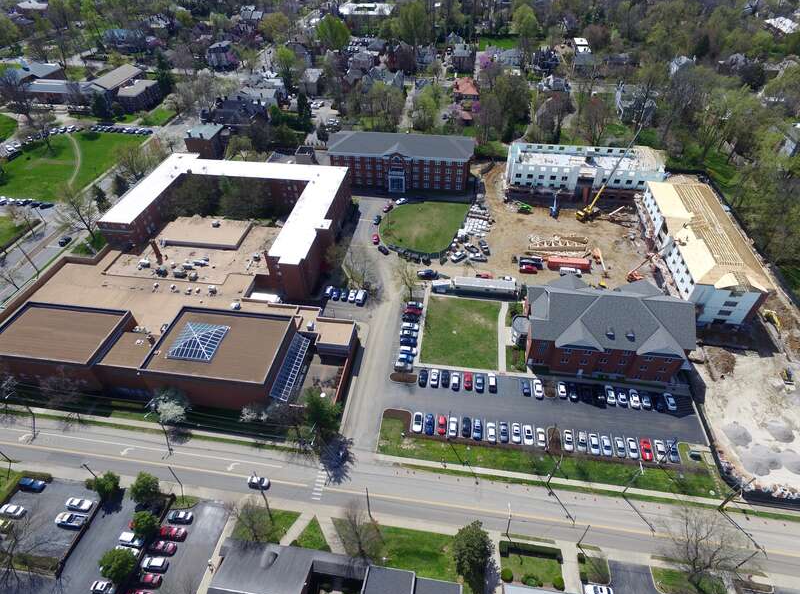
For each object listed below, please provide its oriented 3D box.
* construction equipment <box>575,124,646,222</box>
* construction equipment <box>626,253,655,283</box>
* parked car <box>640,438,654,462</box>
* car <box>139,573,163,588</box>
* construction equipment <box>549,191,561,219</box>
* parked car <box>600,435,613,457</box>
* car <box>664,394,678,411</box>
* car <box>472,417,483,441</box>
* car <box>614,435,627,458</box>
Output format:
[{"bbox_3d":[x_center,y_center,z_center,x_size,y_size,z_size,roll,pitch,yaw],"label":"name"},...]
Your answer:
[{"bbox_3d":[70.618,-40.983,156.730,22.000,28.500,3.400,-28,49,-25],"label":"construction equipment"},{"bbox_3d":[70.572,-8.266,136.681,6.800,8.400,2.500,-9,44,-7],"label":"construction equipment"},{"bbox_3d":[52.951,32.723,98.959,1.900,1.400,4.850,7,44,9],"label":"parked car"},{"bbox_3d":[-44.705,50.455,82.450,4.600,1.480,1.820,5,43,7],"label":"car"},{"bbox_3d":[55.293,-32.508,164.503,2.500,7.600,5.200,5,43,7],"label":"construction equipment"},{"bbox_3d":[44.730,32.260,100.270,1.820,1.480,4.550,5,43,7],"label":"parked car"},{"bbox_3d":[62.882,24.343,107.402,1.800,1.460,4.550,4,44,6],"label":"car"},{"bbox_3d":[17.420,29.720,103.740,1.840,1.500,4.850,5,43,7],"label":"car"},{"bbox_3d":[47.357,32.337,99.426,1.830,1.460,4.600,4,44,6],"label":"car"}]

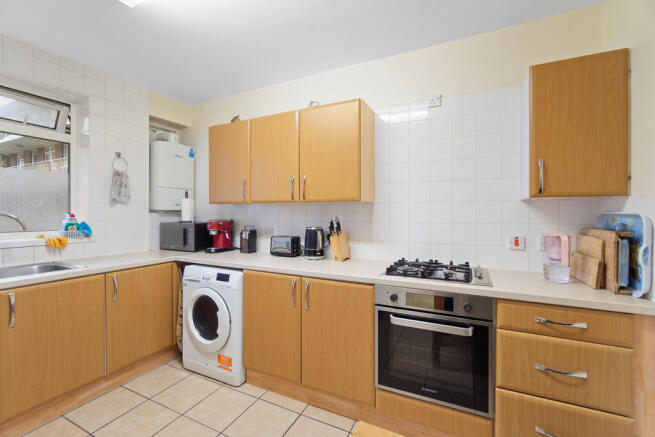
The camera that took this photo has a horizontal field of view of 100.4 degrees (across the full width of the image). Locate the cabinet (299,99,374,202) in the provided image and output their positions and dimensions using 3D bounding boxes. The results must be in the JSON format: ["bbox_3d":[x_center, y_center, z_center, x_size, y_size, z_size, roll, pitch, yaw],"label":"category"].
[{"bbox_3d":[0.072,-0.487,2.174,0.505,0.724,0.325,0,0,26],"label":"cabinet"}]

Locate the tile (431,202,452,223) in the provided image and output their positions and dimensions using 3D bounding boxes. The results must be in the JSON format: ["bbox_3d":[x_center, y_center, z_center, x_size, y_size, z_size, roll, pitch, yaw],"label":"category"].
[{"bbox_3d":[0.829,-0.046,1.998,0.150,0.150,0.010,0,0,26],"label":"tile"}]

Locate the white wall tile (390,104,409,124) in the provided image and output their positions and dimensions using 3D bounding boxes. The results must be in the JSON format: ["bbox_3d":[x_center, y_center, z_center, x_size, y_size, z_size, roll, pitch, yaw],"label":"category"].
[{"bbox_3d":[0.557,-0.808,2.125,0.150,0.150,0.010,0,0,26],"label":"white wall tile"}]

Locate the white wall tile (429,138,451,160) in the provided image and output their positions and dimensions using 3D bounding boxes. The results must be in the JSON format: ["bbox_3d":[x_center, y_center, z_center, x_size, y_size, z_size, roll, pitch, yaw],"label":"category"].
[{"bbox_3d":[0.829,-0.495,1.978,0.150,0.150,0.010,0,0,26],"label":"white wall tile"}]

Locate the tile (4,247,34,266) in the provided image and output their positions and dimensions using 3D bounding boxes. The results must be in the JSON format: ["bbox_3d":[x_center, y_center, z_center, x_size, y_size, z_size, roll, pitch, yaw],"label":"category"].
[{"bbox_3d":[-2.215,0.266,1.956,0.010,0.132,0.150,0,0,26],"label":"tile"}]

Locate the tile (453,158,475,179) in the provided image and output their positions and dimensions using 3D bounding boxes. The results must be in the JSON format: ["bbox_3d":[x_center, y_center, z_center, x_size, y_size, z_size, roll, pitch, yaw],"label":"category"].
[{"bbox_3d":[0.964,-0.347,1.924,0.149,0.150,0.009,0,0,26],"label":"tile"}]

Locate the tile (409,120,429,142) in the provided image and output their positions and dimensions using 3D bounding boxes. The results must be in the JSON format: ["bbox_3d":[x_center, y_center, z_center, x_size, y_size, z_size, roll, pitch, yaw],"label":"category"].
[{"bbox_3d":[0.694,-0.655,2.060,0.150,0.150,0.010,0,0,26],"label":"tile"}]

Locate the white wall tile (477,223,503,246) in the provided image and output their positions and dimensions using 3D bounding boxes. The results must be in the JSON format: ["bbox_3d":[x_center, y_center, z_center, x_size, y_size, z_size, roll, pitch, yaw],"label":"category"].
[{"bbox_3d":[1.099,0.110,1.862,0.149,0.150,0.009,0,0,26],"label":"white wall tile"}]

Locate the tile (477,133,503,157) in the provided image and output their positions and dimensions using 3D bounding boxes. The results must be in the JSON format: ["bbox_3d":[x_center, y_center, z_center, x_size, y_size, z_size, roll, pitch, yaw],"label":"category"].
[{"bbox_3d":[1.116,-0.500,1.874,0.150,0.150,0.010,0,1,25],"label":"tile"}]

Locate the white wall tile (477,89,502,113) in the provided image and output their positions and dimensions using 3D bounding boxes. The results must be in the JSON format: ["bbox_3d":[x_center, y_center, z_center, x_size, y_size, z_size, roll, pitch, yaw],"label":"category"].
[{"bbox_3d":[1.101,-0.795,1.846,0.150,0.150,0.010,0,0,26],"label":"white wall tile"}]

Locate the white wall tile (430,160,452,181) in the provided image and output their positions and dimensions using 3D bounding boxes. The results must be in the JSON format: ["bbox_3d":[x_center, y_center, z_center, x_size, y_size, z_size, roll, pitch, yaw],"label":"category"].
[{"bbox_3d":[0.829,-0.348,1.989,0.149,0.150,0.009,0,0,26],"label":"white wall tile"}]

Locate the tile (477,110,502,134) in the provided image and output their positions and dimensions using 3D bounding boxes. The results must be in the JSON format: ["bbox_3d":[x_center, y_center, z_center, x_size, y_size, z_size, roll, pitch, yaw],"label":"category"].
[{"bbox_3d":[1.100,-0.650,1.856,0.149,0.150,0.009,0,0,26],"label":"tile"}]

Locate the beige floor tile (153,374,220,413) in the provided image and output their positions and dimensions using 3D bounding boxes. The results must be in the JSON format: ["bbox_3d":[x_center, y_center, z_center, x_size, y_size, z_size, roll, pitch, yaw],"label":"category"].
[{"bbox_3d":[-1.008,1.261,1.970,0.335,0.010,0.335,0,1,25],"label":"beige floor tile"}]

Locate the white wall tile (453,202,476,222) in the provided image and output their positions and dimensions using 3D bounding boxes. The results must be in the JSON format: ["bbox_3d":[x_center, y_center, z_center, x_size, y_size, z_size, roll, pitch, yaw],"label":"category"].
[{"bbox_3d":[0.962,-0.041,1.915,0.150,0.150,0.010,0,0,26],"label":"white wall tile"}]

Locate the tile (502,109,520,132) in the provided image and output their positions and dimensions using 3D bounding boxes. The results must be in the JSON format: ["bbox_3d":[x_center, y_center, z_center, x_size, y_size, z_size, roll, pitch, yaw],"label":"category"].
[{"bbox_3d":[1.235,-0.643,1.782,0.150,0.150,0.010,0,0,26],"label":"tile"}]

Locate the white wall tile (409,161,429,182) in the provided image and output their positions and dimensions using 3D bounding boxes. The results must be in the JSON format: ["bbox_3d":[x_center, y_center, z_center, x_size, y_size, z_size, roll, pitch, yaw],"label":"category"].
[{"bbox_3d":[0.693,-0.345,2.043,0.150,0.150,0.010,0,0,26],"label":"white wall tile"}]

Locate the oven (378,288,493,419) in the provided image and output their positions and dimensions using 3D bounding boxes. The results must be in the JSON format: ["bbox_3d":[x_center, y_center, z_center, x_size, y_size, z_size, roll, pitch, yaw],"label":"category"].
[{"bbox_3d":[0.673,0.688,1.716,0.597,0.597,0.560,0,1,25],"label":"oven"}]

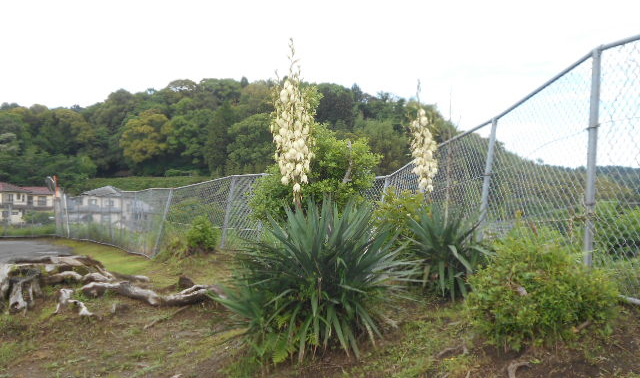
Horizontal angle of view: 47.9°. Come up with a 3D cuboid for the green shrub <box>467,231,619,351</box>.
[{"bbox_3d":[1.219,0.551,3.950,0.820,0.610,0.740,0,0,0],"label":"green shrub"}]

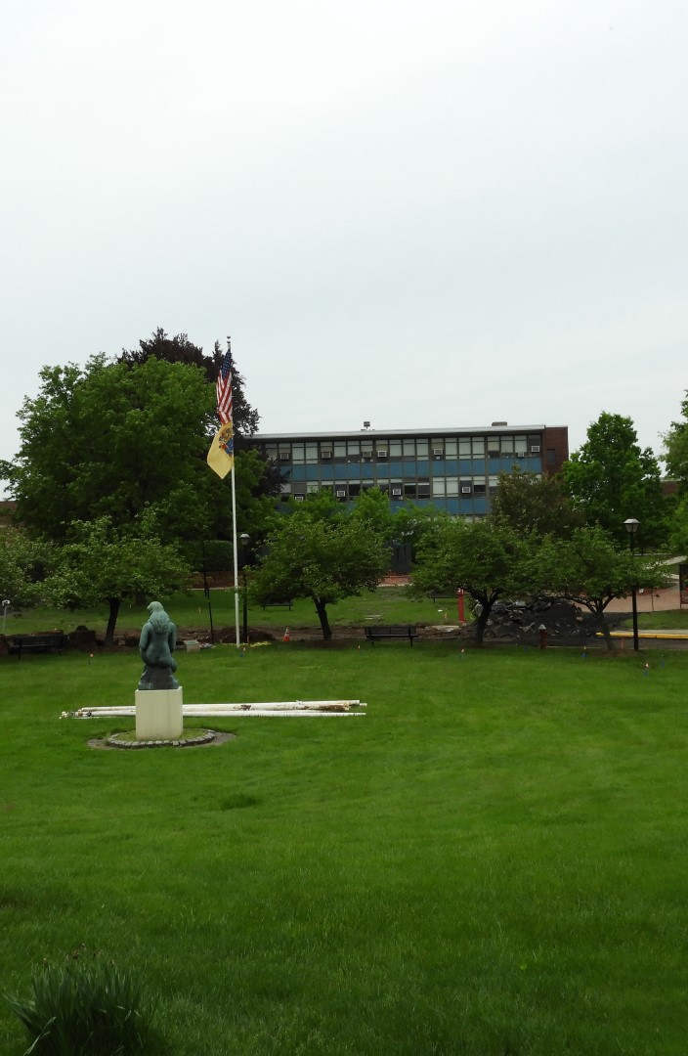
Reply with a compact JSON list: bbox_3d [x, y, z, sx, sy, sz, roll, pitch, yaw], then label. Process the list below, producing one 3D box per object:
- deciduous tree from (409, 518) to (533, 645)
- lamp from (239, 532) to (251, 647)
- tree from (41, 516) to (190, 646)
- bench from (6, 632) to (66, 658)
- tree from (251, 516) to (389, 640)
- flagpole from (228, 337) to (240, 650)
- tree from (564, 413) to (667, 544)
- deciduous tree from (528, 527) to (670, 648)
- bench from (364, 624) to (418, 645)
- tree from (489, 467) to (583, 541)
[{"bbox_3d":[4.373,1.855,42.000,4.240,4.350,4.370,-1,-1,0],"label":"deciduous tree"},{"bbox_3d":[-3.550,2.216,43.900,0.400,4.120,0.400,-1,-1,0],"label":"lamp"},{"bbox_3d":[-8.556,2.003,46.300,5.630,4.800,5.180,-1,-1,0],"label":"tree"},{"bbox_3d":[-10.369,3.976,41.300,1.830,0.830,0.620,-1,-1,-25],"label":"bench"},{"bbox_3d":[-0.888,1.878,44.800,5.050,4.600,4.900,-1,-1,0],"label":"tree"},{"bbox_3d":[-4.282,-1.349,47.500,0.160,12.150,0.160,-2,-2,0],"label":"flagpole"},{"bbox_3d":[20.080,-3.326,90.000,7.630,10.300,7.400,-1,-1,0],"label":"tree"},{"bbox_3d":[8.993,2.113,43.000,4.900,4.250,4.800,-2,-2,0],"label":"deciduous tree"},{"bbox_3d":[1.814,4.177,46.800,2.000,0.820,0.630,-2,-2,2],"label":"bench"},{"bbox_3d":[12.899,-0.924,82.000,6.360,6.430,6.040,-1,-1,0],"label":"tree"}]

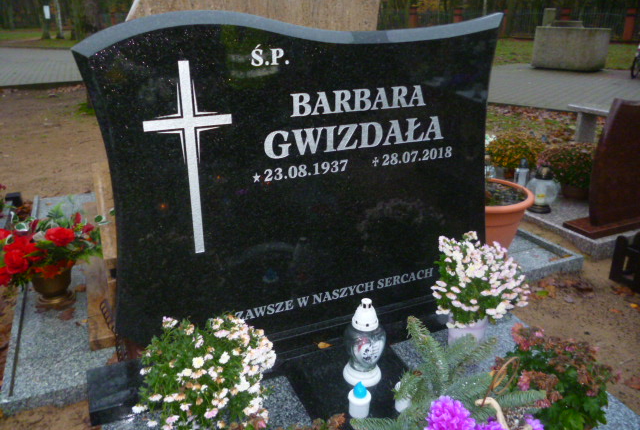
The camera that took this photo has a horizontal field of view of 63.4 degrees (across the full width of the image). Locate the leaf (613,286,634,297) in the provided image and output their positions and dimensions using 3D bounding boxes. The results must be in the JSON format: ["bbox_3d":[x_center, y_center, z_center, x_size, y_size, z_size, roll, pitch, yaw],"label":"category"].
[{"bbox_3d":[1.132,0.285,1.931,0.080,0.020,0.060,0,22,0],"label":"leaf"}]

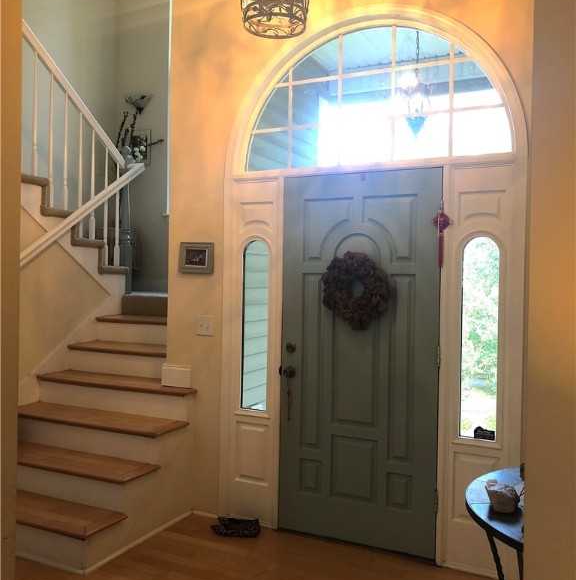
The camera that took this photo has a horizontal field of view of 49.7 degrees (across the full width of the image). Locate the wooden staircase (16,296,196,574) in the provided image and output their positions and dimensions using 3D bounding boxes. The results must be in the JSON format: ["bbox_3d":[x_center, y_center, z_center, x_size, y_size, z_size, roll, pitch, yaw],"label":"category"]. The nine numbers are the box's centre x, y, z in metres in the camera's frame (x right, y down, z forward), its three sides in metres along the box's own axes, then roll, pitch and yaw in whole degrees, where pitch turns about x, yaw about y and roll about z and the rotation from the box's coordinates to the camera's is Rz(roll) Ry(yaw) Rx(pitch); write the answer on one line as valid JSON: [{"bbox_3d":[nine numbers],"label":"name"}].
[{"bbox_3d":[-1.157,0.738,4.016,1.250,1.260,1.675,1,1,26],"label":"wooden staircase"}]

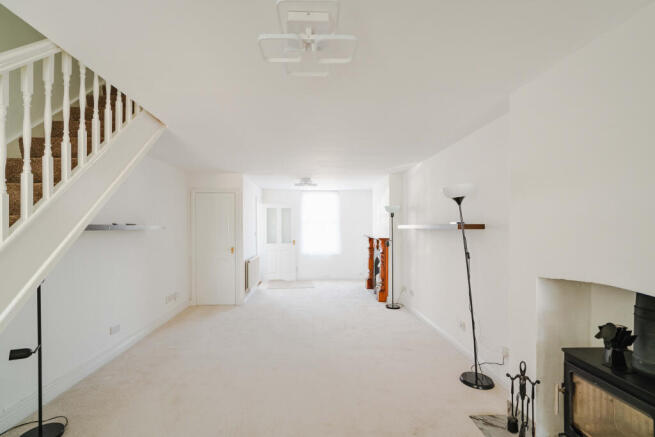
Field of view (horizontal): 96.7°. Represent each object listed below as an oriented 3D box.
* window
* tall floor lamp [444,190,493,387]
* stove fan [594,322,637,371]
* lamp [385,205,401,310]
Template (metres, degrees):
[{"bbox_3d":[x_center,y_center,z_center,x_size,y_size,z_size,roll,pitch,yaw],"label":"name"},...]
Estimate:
[{"bbox_3d":[-0.178,0.127,7.420,1.000,1.580,0.120,0,-1,-4],"label":"window"},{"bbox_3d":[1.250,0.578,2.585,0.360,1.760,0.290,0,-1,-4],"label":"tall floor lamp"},{"bbox_3d":[1.450,0.638,1.465,0.110,0.230,0.170,0,-1,-7],"label":"stove fan"},{"bbox_3d":[1.122,0.645,5.000,0.270,1.755,0.270,0,-1,-4],"label":"lamp"}]

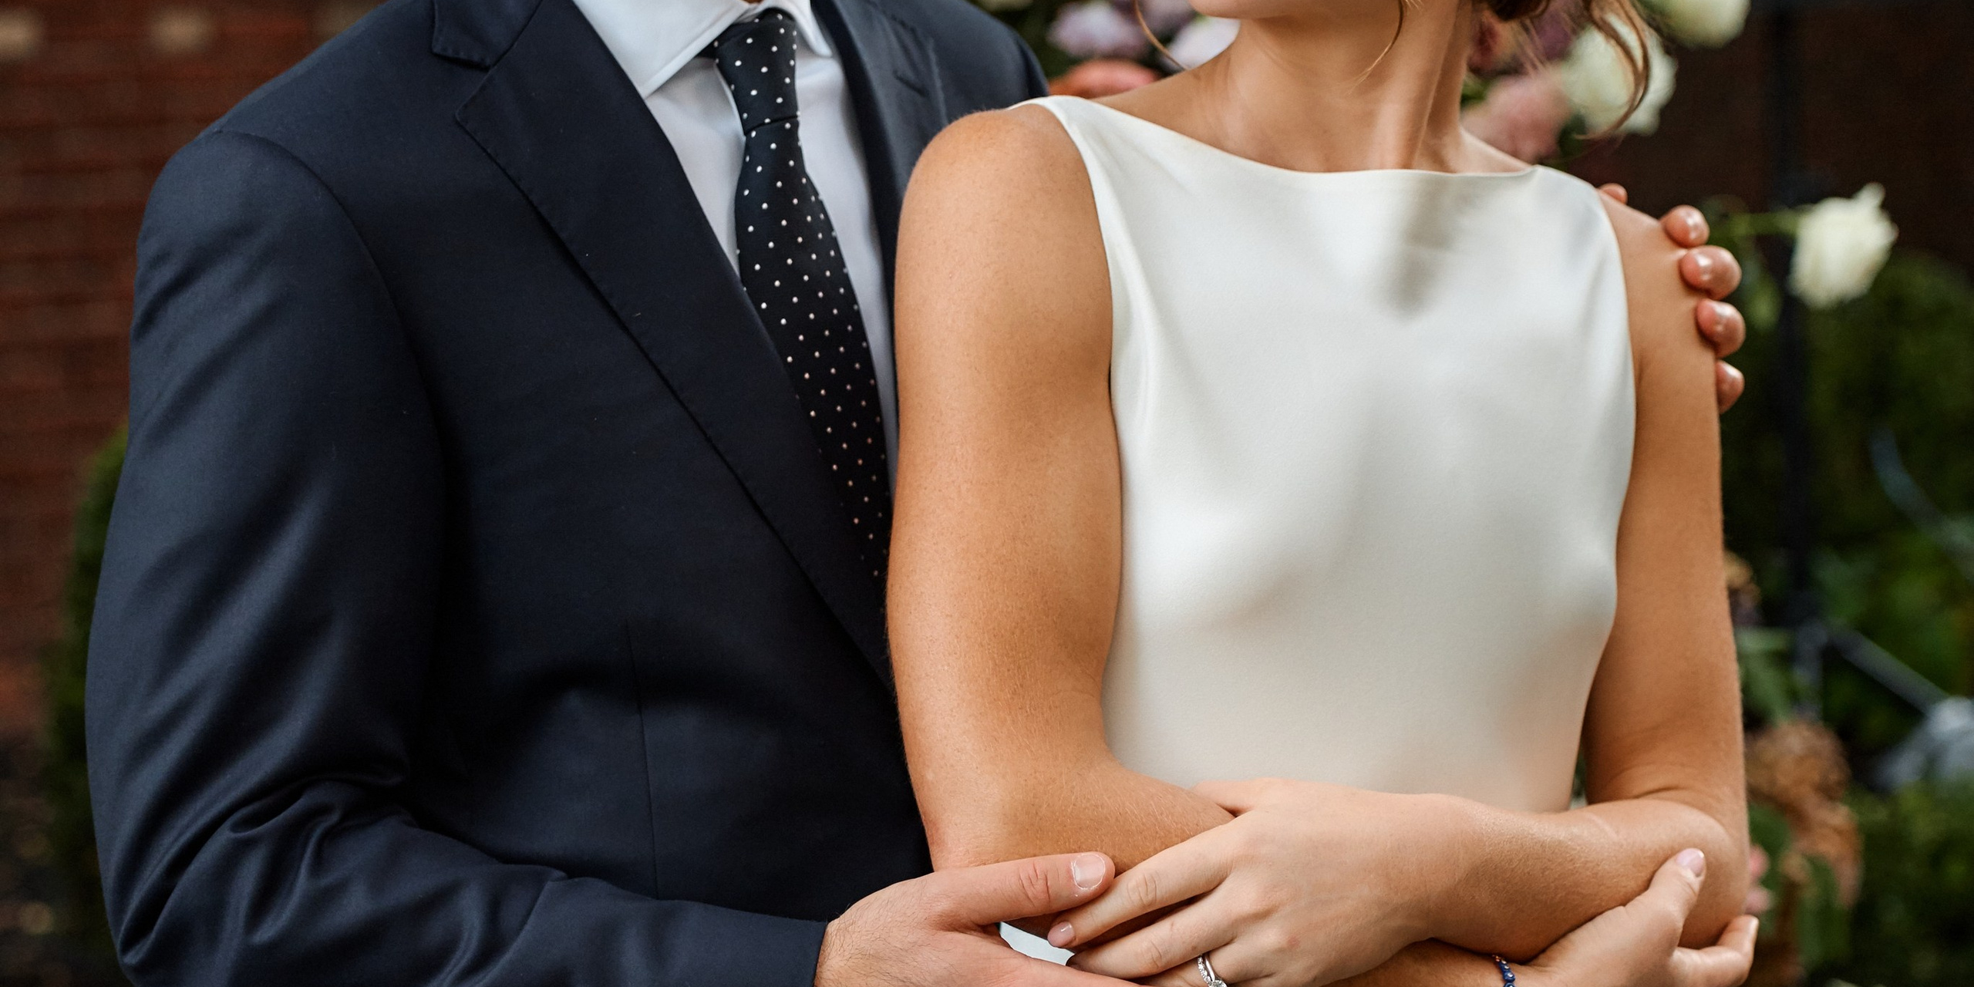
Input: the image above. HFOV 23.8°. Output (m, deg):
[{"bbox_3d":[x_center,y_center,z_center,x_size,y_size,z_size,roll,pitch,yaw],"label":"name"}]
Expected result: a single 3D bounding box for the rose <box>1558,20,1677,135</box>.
[{"bbox_3d":[0.389,-0.257,2.900,0.073,0.070,0.070,-3,4,-11],"label":"rose"}]

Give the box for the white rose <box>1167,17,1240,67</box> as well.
[{"bbox_3d":[0.138,-0.272,2.880,0.063,0.047,0.058,-3,4,0],"label":"white rose"}]

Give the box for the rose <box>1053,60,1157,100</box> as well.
[{"bbox_3d":[0.074,-0.246,3.000,0.072,0.060,0.065,-2,3,0],"label":"rose"}]

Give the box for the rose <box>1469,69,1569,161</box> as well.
[{"bbox_3d":[0.338,-0.238,3.000,0.074,0.068,0.060,-2,3,0],"label":"rose"}]

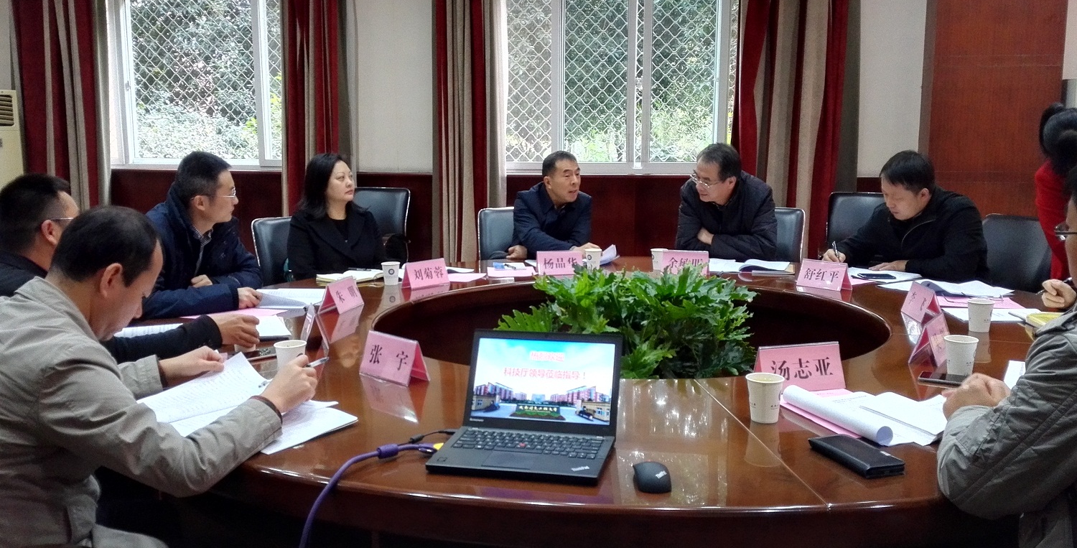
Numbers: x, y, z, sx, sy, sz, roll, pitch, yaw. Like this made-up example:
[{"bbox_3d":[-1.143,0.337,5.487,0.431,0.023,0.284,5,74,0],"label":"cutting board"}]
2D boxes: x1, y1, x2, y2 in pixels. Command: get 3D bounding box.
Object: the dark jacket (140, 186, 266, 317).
[{"bbox_3d":[-1.241,0.004,3.254,0.470,0.660,0.520,6,10,36],"label":"dark jacket"}]

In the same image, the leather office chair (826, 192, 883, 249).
[{"bbox_3d":[2.099,0.005,5.810,0.600,0.980,0.620,3,9,18],"label":"leather office chair"}]

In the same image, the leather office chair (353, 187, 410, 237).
[{"bbox_3d":[-1.191,-0.058,6.205,0.600,0.980,0.620,1,8,9],"label":"leather office chair"}]

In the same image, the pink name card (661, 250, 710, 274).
[{"bbox_3d":[0.660,-0.050,4.044,0.204,0.103,0.072,1,8,7],"label":"pink name card"}]

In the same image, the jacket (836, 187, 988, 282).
[{"bbox_3d":[1.699,-0.116,4.125,0.480,0.550,0.600,-8,11,-43],"label":"jacket"}]

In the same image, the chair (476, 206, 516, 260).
[{"bbox_3d":[-0.051,0.135,4.950,0.600,0.960,0.620,-2,9,-17],"label":"chair"}]

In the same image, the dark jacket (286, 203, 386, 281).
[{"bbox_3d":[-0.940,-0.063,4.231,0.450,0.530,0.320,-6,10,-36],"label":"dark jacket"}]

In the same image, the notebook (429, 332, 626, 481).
[{"bbox_3d":[-0.015,0.237,1.675,0.305,0.208,0.290,2,8,14],"label":"notebook"}]

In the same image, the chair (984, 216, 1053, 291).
[{"bbox_3d":[2.022,0.227,4.253,0.620,0.980,0.570,-3,8,-17],"label":"chair"}]

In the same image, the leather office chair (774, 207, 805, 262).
[{"bbox_3d":[1.151,0.148,4.868,0.570,0.980,0.620,3,9,22],"label":"leather office chair"}]

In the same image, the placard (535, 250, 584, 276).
[{"bbox_3d":[0.099,-0.050,4.076,0.204,0.103,0.072,-1,8,-8],"label":"placard"}]

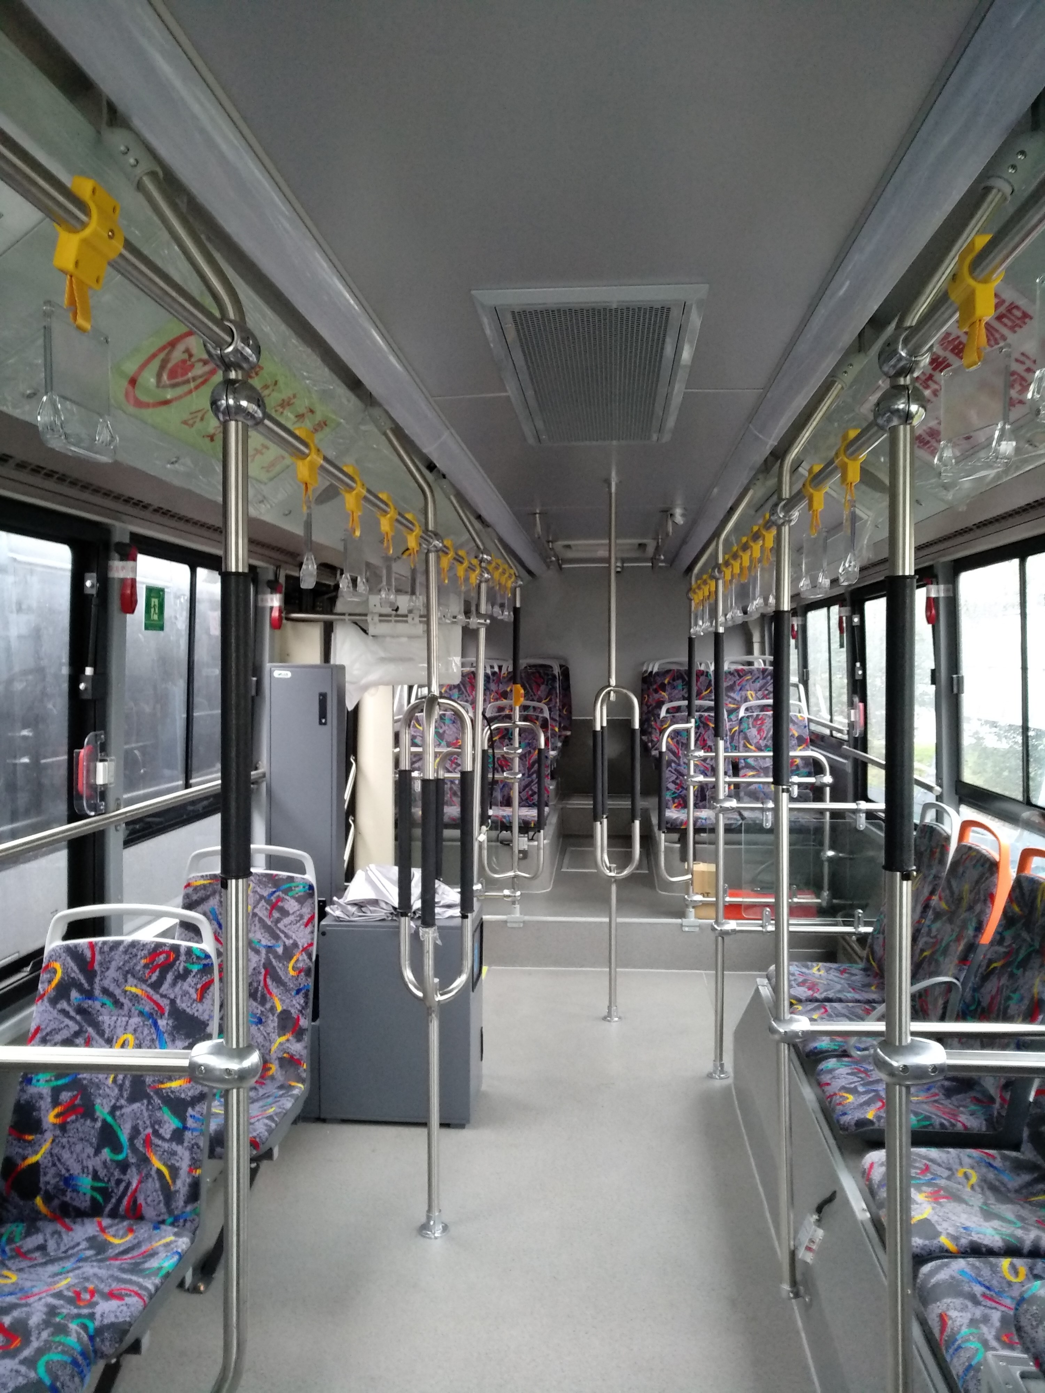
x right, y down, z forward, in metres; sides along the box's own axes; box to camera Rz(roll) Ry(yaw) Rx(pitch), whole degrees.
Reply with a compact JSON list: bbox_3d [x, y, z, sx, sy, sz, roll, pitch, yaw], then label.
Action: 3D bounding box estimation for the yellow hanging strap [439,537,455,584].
[{"bbox_3d":[-0.231,-0.416,2.720,0.043,0.134,0.043,0,2,6],"label":"yellow hanging strap"}]

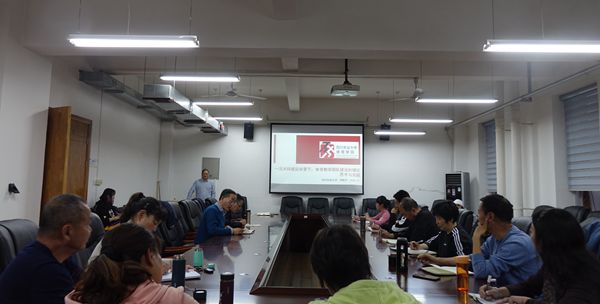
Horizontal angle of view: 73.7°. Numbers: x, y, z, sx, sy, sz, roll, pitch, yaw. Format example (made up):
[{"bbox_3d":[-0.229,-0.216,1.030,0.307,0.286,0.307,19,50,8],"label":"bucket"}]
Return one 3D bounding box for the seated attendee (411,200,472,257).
[{"bbox_3d":[1.227,1.006,3.350,0.780,1.200,0.540,3,-6,-17],"label":"seated attendee"}]

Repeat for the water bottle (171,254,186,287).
[{"bbox_3d":[-0.580,0.589,1.909,0.063,0.172,0.063,1,-6,1],"label":"water bottle"}]

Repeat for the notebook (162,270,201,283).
[{"bbox_3d":[-0.701,0.695,2.222,0.240,0.018,0.260,3,-6,-21],"label":"notebook"}]

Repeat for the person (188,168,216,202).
[{"bbox_3d":[-2.104,1.248,8.849,0.580,1.710,0.380,2,-6,-11],"label":"person"}]

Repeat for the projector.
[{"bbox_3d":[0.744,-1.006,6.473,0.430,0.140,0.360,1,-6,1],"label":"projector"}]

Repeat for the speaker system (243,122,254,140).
[{"bbox_3d":[-1.326,-0.526,10.423,0.250,0.430,0.250,1,-6,-6],"label":"speaker system"}]

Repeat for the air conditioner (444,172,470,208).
[{"bbox_3d":[3.787,1.383,9.609,0.500,1.770,0.340,-5,-8,44],"label":"air conditioner"}]

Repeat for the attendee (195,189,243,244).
[{"bbox_3d":[-0.956,1.068,4.550,0.780,1.250,0.520,0,-6,12],"label":"attendee"}]

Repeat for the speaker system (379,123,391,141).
[{"bbox_3d":[2.212,-0.500,10.372,0.250,0.430,0.250,0,-6,8],"label":"speaker system"}]

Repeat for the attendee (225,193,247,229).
[{"bbox_3d":[-0.923,1.190,5.522,0.750,1.200,0.500,0,-6,10],"label":"attendee"}]

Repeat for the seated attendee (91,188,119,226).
[{"bbox_3d":[-2.682,1.147,5.601,0.750,1.250,0.500,0,-6,12],"label":"seated attendee"}]

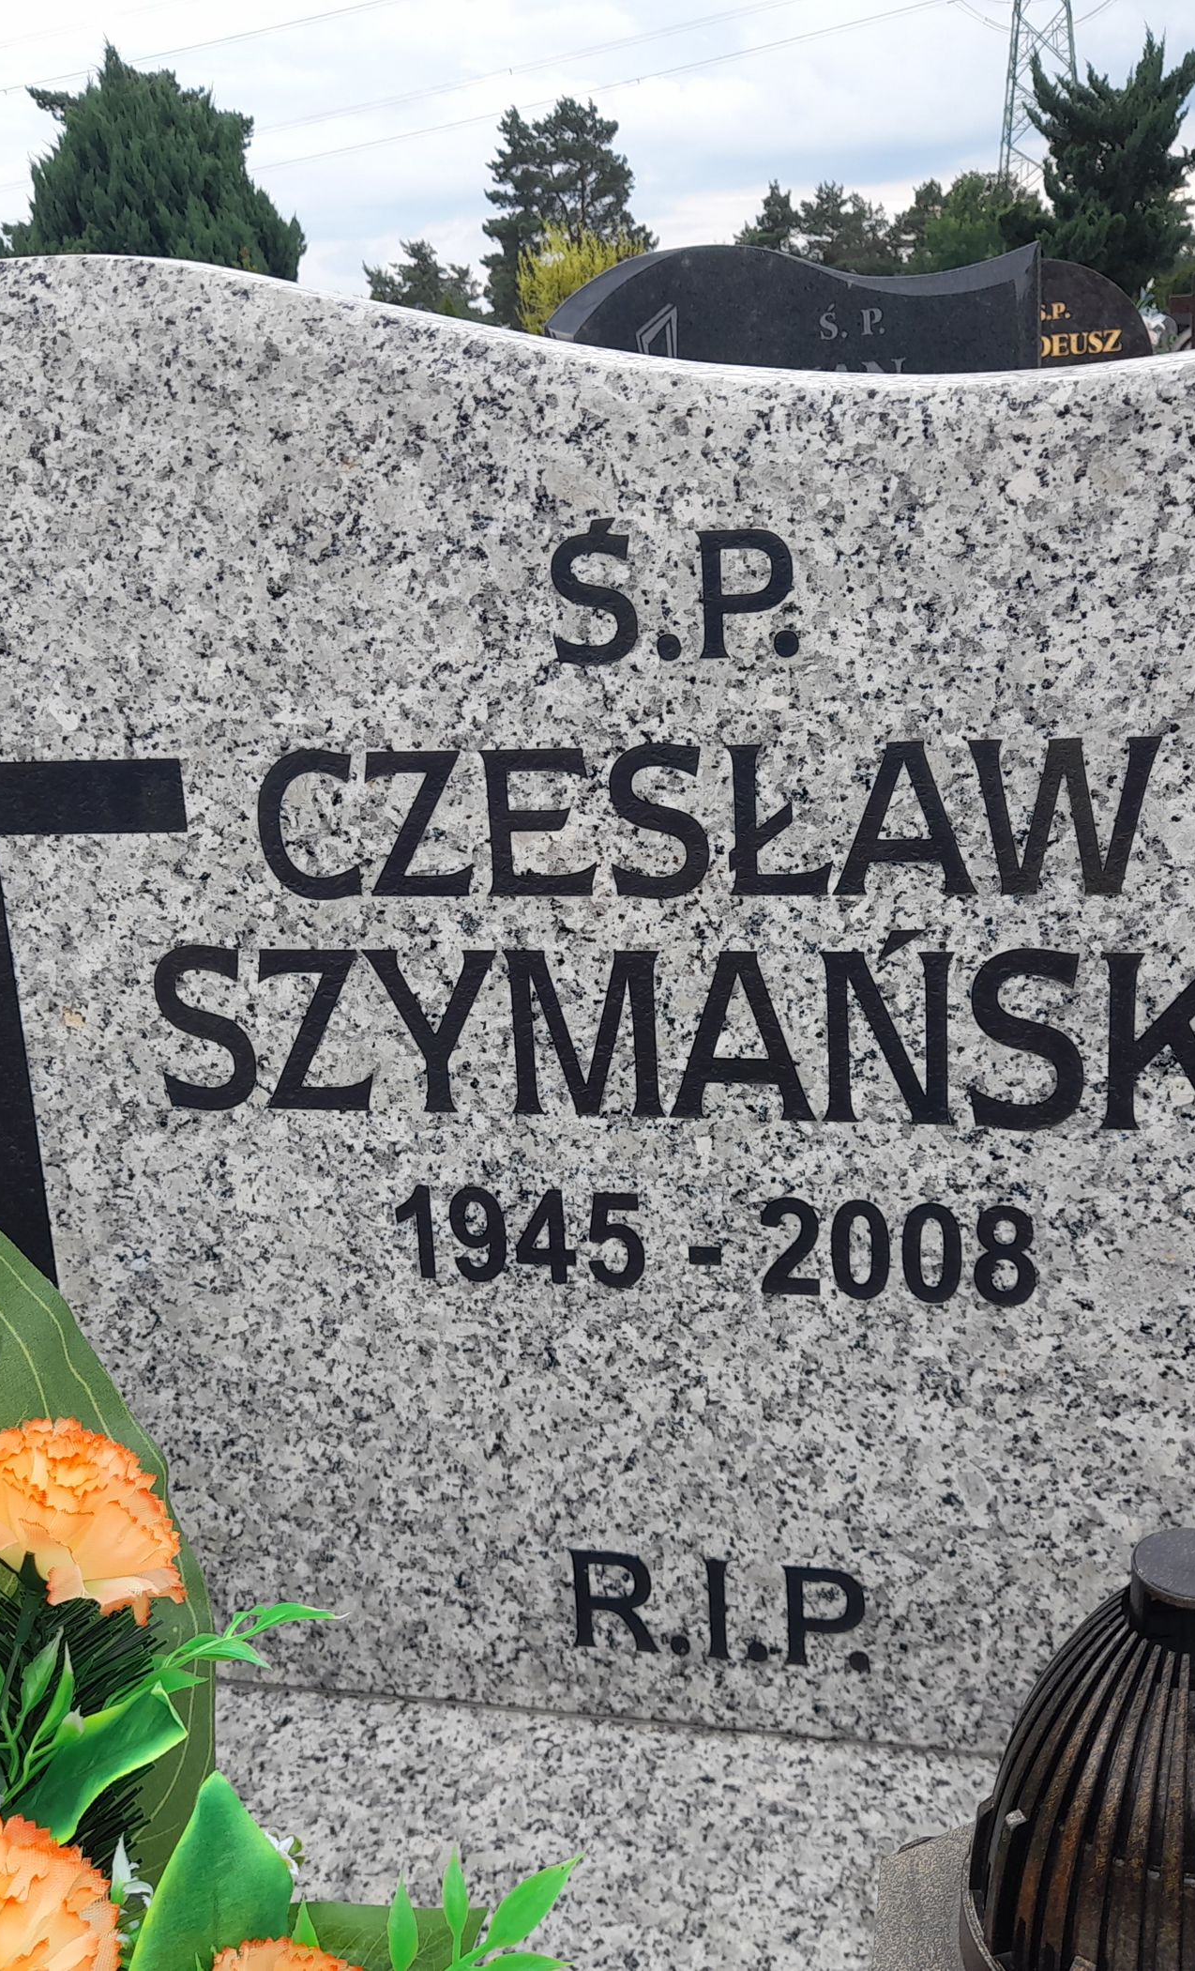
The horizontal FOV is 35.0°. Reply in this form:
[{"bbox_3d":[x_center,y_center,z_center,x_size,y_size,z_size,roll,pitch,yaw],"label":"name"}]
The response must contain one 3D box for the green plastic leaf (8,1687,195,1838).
[{"bbox_3d":[-0.139,0.215,0.520,0.066,0.020,0.034,-32,67,-24],"label":"green plastic leaf"}]

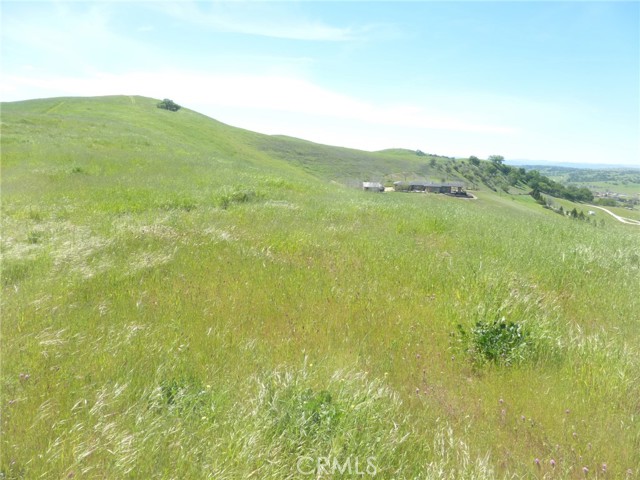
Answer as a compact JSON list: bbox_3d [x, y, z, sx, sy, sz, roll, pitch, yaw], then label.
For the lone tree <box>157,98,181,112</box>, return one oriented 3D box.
[{"bbox_3d":[-61.460,-54.564,180.000,9.500,5.200,8.500,1,10,0],"label":"lone tree"}]

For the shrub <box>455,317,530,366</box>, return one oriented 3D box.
[{"bbox_3d":[1.672,0.984,4.300,0.720,0.440,0.620,1,10,0],"label":"shrub"}]

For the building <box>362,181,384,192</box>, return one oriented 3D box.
[{"bbox_3d":[22.696,-22.910,190.000,8.800,4.200,7.000,2,10,6],"label":"building"}]

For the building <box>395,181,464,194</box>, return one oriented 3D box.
[{"bbox_3d":[46.462,-22.481,190.000,30.000,5.000,13.500,2,10,3],"label":"building"}]

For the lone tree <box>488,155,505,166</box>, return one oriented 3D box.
[{"bbox_3d":[111.382,-50.169,280.000,10.000,7.800,9.500,1,10,0],"label":"lone tree"}]

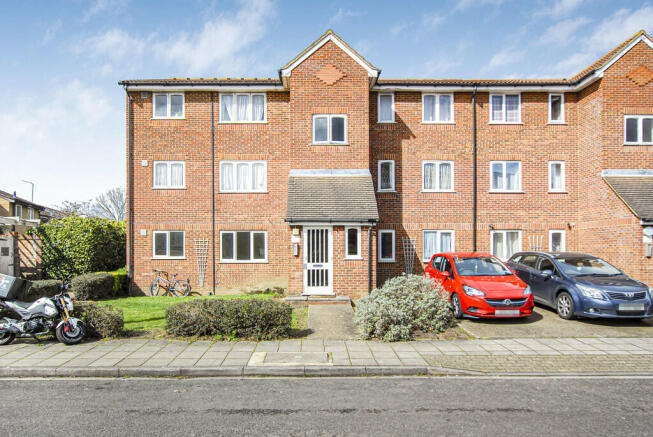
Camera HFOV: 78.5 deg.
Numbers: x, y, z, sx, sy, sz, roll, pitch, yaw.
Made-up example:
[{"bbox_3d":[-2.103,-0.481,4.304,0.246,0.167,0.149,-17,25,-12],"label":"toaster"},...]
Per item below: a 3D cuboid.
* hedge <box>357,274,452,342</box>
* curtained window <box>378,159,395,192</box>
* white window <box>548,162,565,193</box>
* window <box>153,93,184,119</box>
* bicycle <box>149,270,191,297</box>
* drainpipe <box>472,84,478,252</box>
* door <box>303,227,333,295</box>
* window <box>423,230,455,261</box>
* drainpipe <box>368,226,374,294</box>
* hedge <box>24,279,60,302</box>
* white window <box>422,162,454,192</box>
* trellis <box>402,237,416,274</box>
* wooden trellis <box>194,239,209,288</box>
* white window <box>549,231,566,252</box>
[{"bbox_3d":[1.571,1.700,8.150,1.950,1.170,1.750,0,-1,0],"label":"hedge"},{"bbox_3d":[2.294,-1.608,15.150,0.645,1.183,0.110,0,-1,0],"label":"curtained window"},{"bbox_3d":[8.754,-1.583,15.150,0.633,1.195,0.110,0,-1,0],"label":"white window"},{"bbox_3d":[-5.790,-4.128,14.691,1.180,0.960,0.120,0,0,-1],"label":"window"},{"bbox_3d":[-5.600,2.330,14.300,1.560,1.000,0.550,0,0,3],"label":"bicycle"},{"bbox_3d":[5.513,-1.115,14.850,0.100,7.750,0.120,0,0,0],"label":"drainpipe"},{"bbox_3d":[-0.256,1.323,12.450,0.941,2.135,0.100,0,-1,0],"label":"door"},{"bbox_3d":[4.274,1.052,15.150,1.221,1.195,0.110,0,-1,0],"label":"window"},{"bbox_3d":[1.326,1.251,11.900,0.100,2.150,0.110,0,0,0],"label":"drainpipe"},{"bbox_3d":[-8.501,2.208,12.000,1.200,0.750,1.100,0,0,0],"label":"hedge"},{"bbox_3d":[4.202,-1.557,14.950,1.210,1.180,0.100,0,0,0],"label":"white window"},{"bbox_3d":[3.137,1.502,15.100,0.567,1.606,0.060,0,-1,0],"label":"trellis"},{"bbox_3d":[-4.633,1.665,14.880,0.500,1.800,0.050,0,0,0],"label":"wooden trellis"},{"bbox_3d":[8.615,1.027,14.863,0.614,1.183,0.120,0,0,-1],"label":"white window"}]

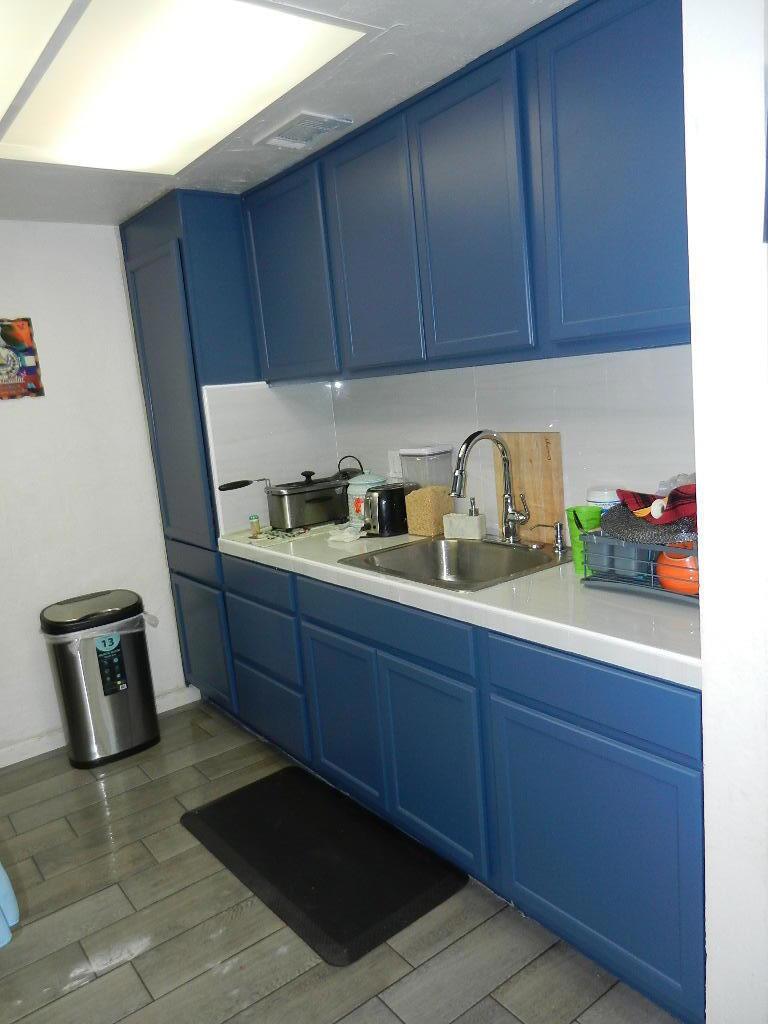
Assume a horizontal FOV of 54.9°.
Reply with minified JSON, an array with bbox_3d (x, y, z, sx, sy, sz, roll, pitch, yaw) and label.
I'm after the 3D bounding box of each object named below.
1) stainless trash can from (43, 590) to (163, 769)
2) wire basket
[{"bbox_3d":[-1.213,0.709,3.201,0.390,0.655,0.290,-13,12,-39],"label":"stainless trash can"},{"bbox_3d":[0.770,0.117,1.890,0.310,0.145,0.420,-12,12,-36],"label":"wire basket"}]

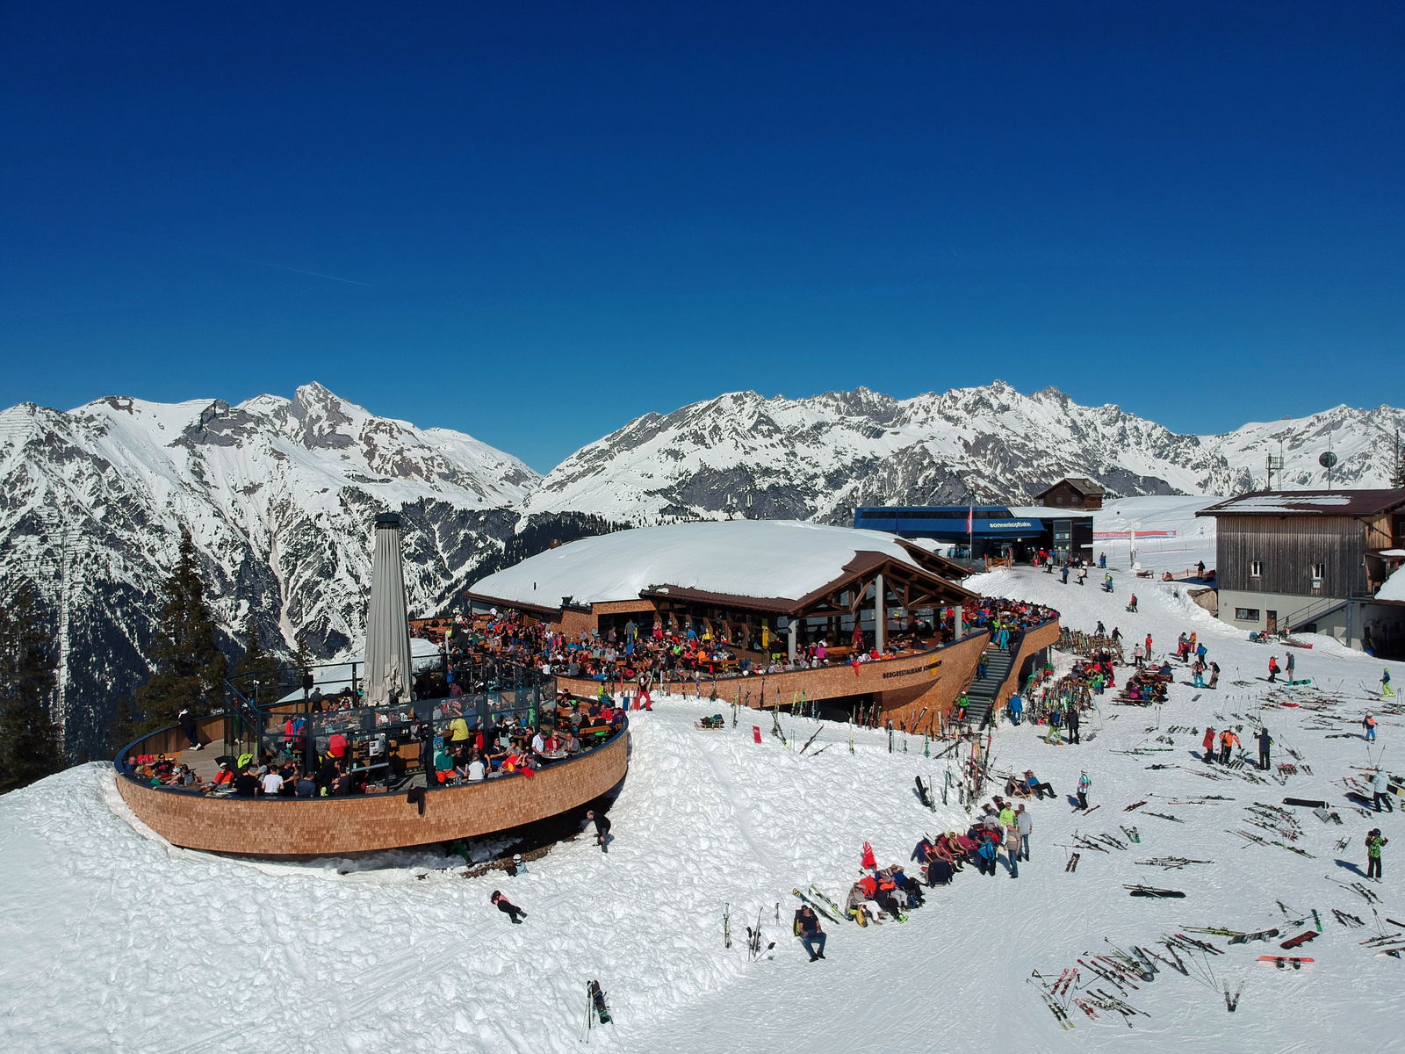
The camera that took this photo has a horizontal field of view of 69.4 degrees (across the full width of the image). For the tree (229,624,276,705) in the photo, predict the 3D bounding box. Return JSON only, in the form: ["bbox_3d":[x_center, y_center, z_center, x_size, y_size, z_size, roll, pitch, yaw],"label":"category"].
[{"bbox_3d":[-24.807,8.330,56.000,2.700,6.000,2.700,0,1,-24],"label":"tree"}]

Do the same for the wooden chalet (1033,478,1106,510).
[{"bbox_3d":[57.897,-5.054,160.000,6.800,5.000,8.400,-1,1,-42],"label":"wooden chalet"}]

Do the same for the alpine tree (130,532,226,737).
[{"bbox_3d":[-25.719,5.706,50.000,4.600,11.300,4.600,-1,1,-27],"label":"alpine tree"}]

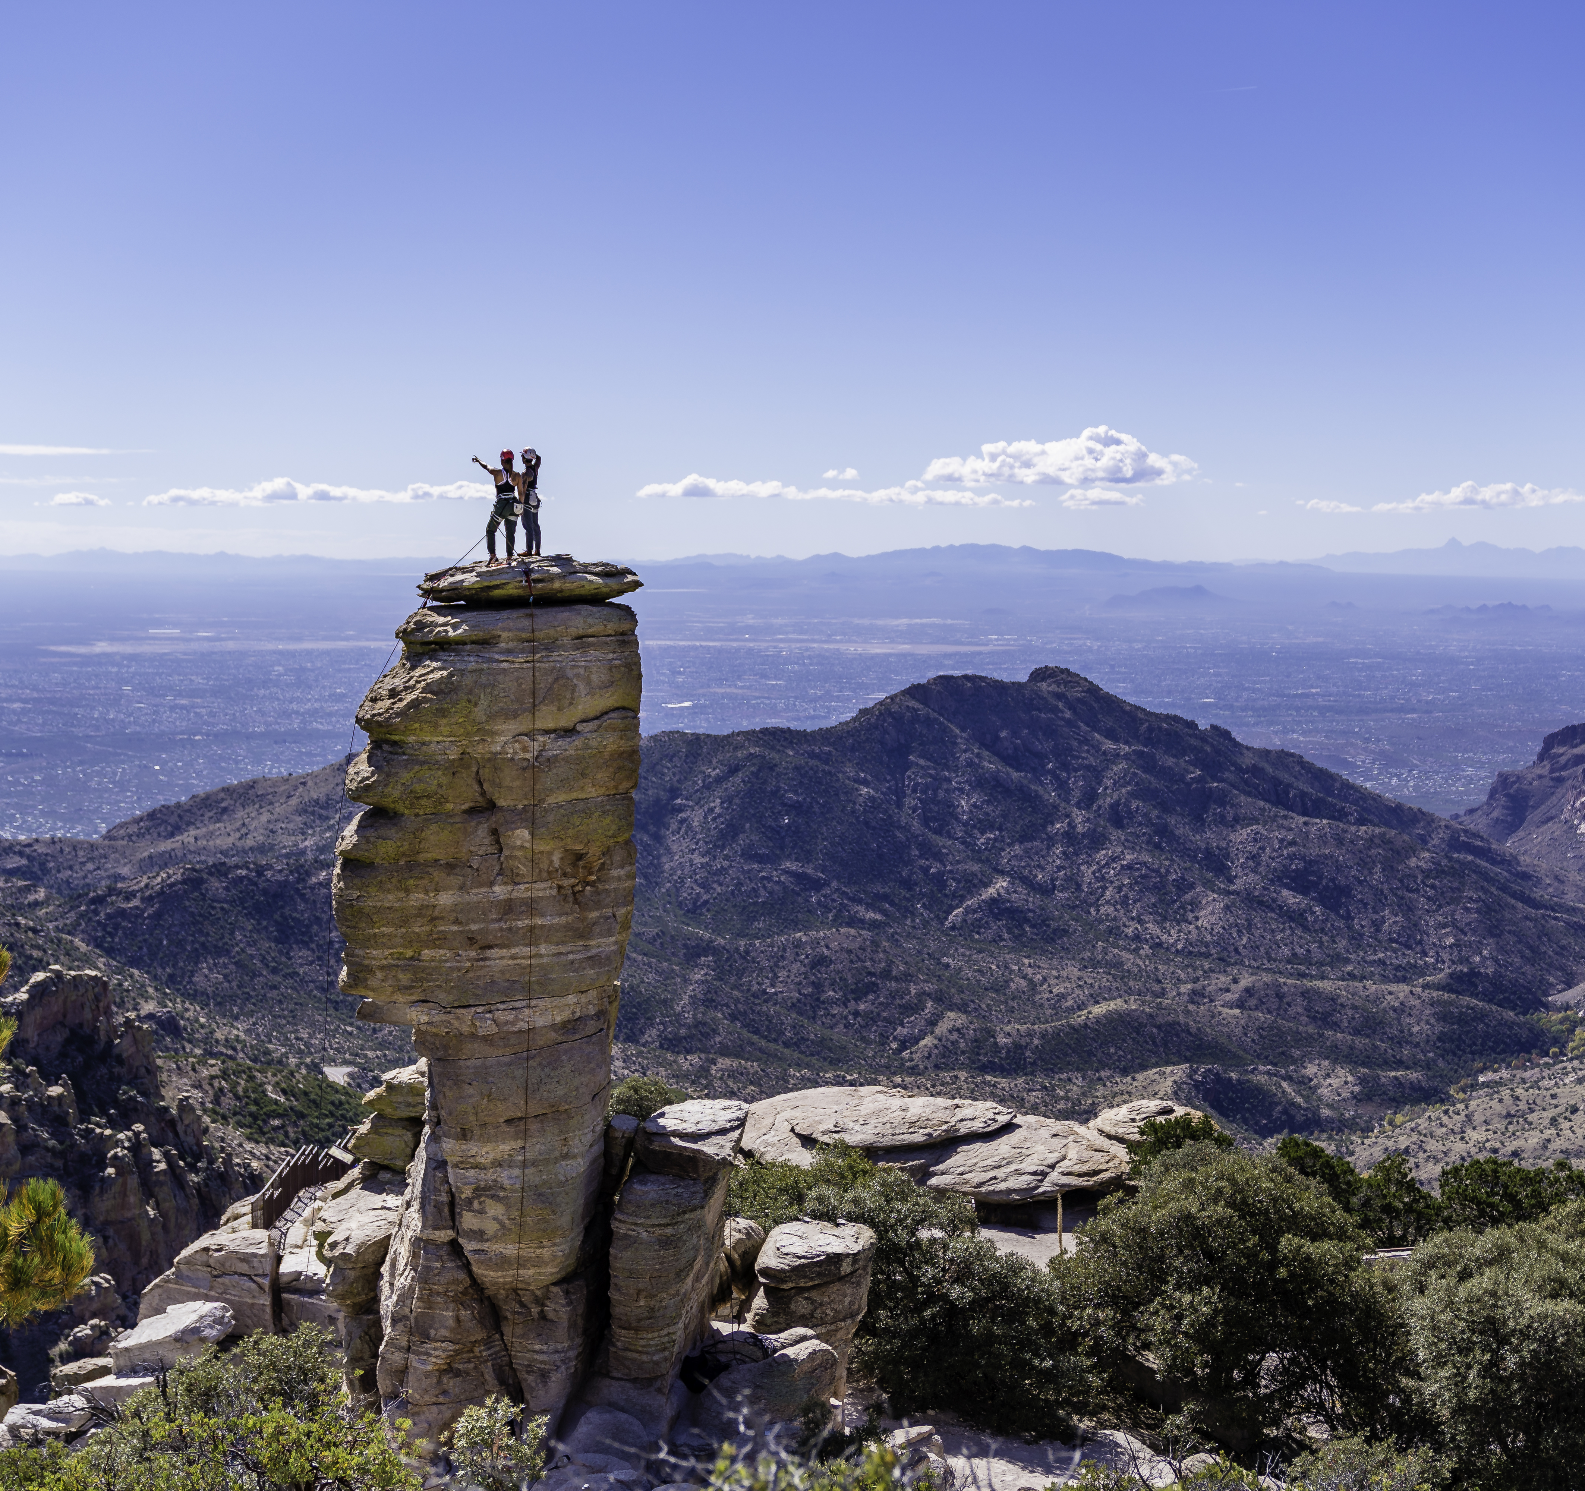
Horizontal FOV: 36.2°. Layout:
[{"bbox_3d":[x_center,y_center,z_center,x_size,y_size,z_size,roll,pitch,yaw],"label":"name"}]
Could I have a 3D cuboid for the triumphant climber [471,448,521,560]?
[{"bbox_3d":[-4.377,-3.534,35.800,0.720,1.680,0.500,-1,5,-15],"label":"triumphant climber"}]

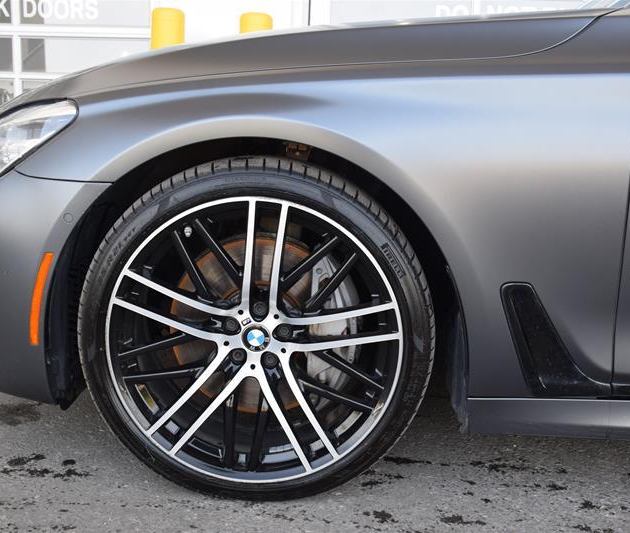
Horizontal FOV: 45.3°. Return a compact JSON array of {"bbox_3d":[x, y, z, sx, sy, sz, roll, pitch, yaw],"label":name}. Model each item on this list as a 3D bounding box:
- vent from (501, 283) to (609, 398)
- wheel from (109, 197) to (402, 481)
[{"bbox_3d":[0.451,0.136,1.427,0.215,0.222,0.045,2,12,1],"label":"vent"},{"bbox_3d":[-0.115,0.128,1.550,0.570,0.570,0.225,2,12,1],"label":"wheel"}]

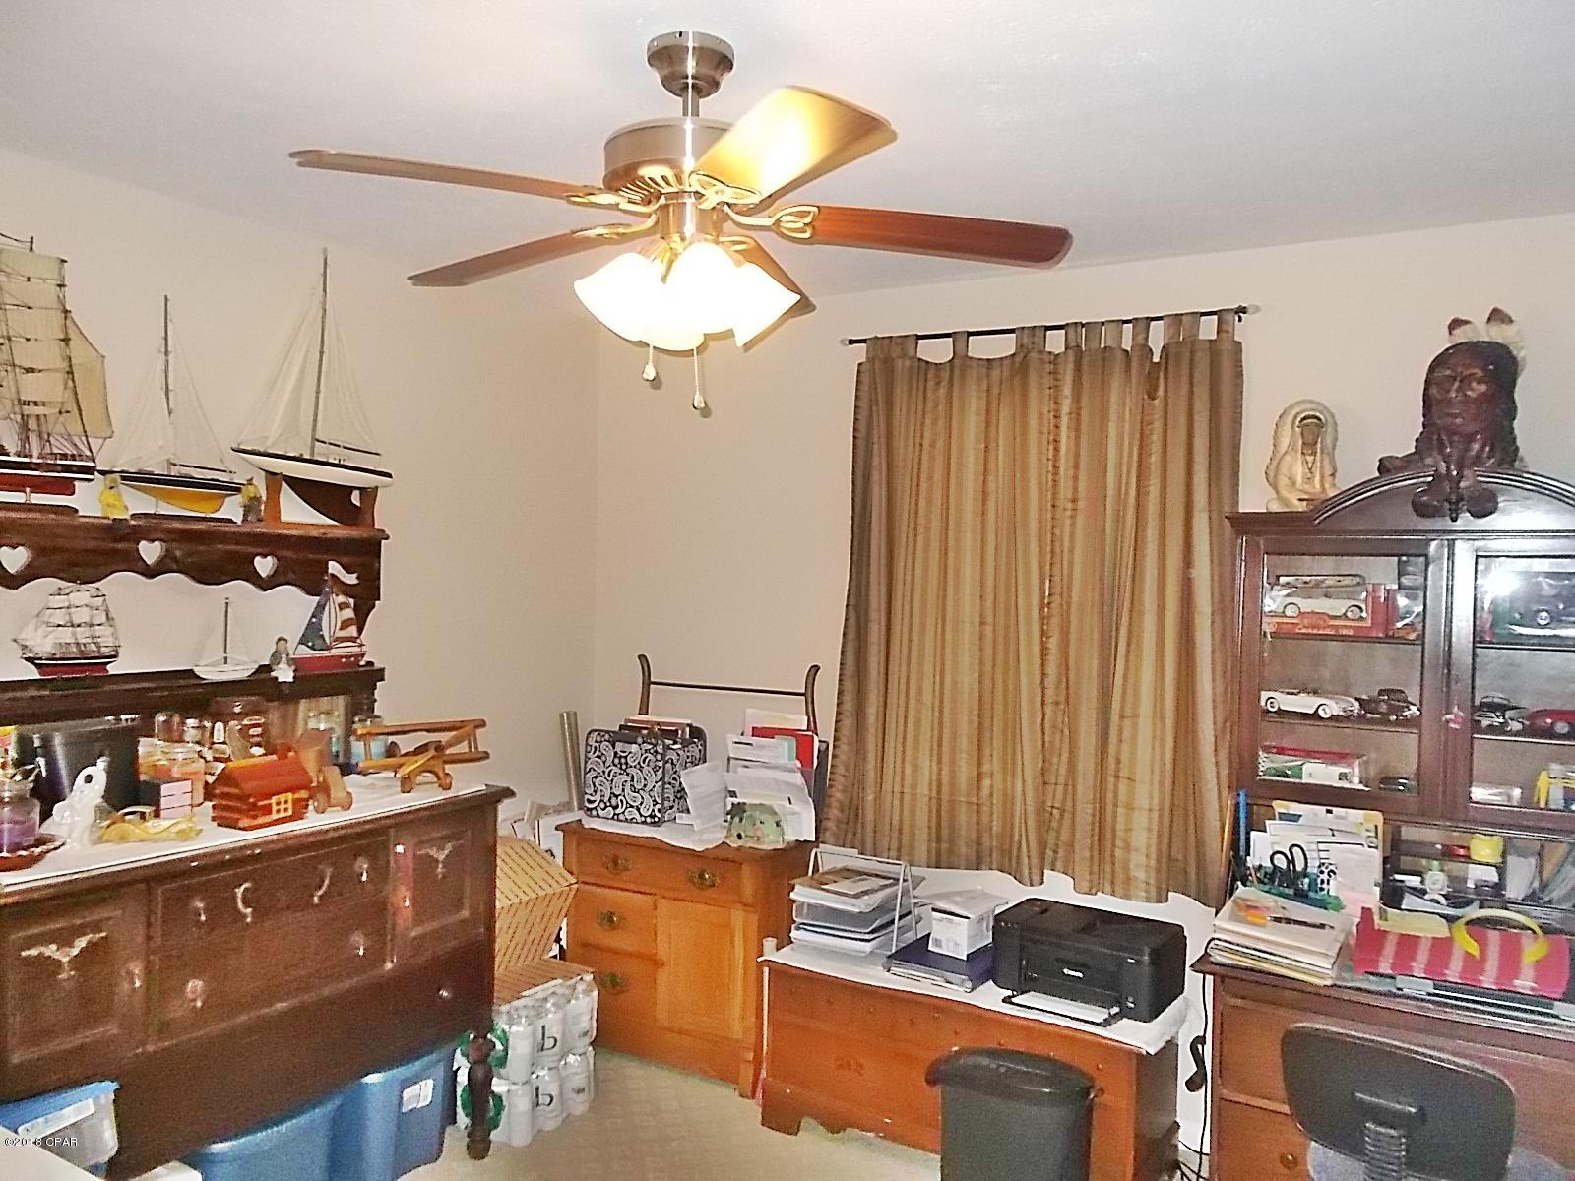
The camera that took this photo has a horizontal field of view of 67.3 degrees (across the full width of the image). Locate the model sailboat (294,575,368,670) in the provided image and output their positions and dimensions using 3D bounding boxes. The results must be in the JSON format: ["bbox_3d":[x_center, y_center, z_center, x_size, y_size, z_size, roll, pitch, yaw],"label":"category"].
[{"bbox_3d":[-1.237,0.087,3.183,0.055,0.272,0.227,2,1,31],"label":"model sailboat"}]

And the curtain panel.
[{"bbox_3d":[0.673,0.032,3.435,1.228,1.573,0.112,2,2,31],"label":"curtain panel"}]

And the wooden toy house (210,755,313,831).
[{"bbox_3d":[-1.236,0.455,2.791,0.137,0.173,0.168,2,2,31],"label":"wooden toy house"}]

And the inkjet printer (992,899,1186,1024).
[{"bbox_3d":[0.786,0.977,3.139,0.435,0.183,0.345,2,1,36],"label":"inkjet printer"}]

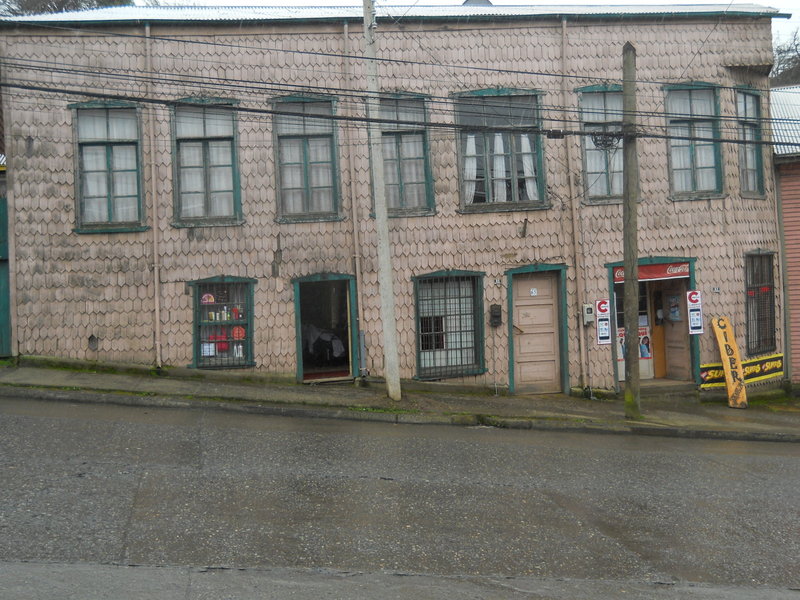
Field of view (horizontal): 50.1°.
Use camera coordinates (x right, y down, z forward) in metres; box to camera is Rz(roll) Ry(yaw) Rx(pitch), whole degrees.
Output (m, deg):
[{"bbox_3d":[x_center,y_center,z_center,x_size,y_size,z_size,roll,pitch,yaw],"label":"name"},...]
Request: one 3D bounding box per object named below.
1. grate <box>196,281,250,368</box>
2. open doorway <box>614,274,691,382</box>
[{"bbox_3d":[-3.218,0.456,15.625,0.937,1.549,0.060,-3,-1,-10],"label":"grate"},{"bbox_3d":[4.954,0.549,16.759,1.464,2.036,0.250,-3,-1,-10],"label":"open doorway"}]

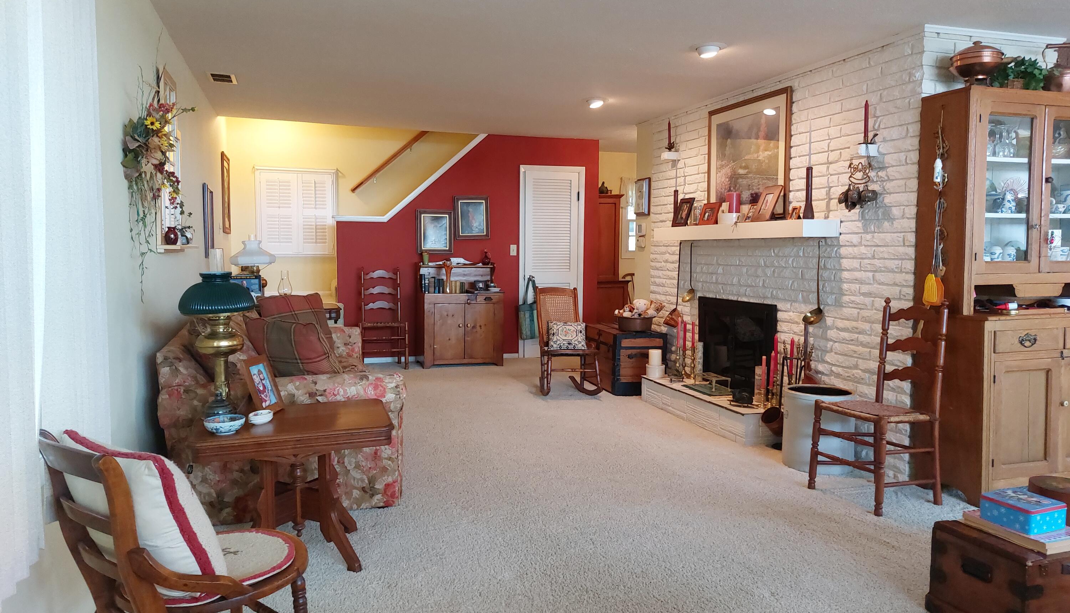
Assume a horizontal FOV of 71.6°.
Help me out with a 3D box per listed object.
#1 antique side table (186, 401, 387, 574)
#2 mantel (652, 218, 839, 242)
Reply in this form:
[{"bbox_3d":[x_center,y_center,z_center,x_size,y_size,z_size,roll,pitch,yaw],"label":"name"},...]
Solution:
[{"bbox_3d":[-0.907,0.705,2.860,0.680,0.550,0.520,-1,5,-19],"label":"antique side table"},{"bbox_3d":[1.370,-0.520,5.189,0.251,0.105,1.857,-1,5,-18],"label":"mantel"}]

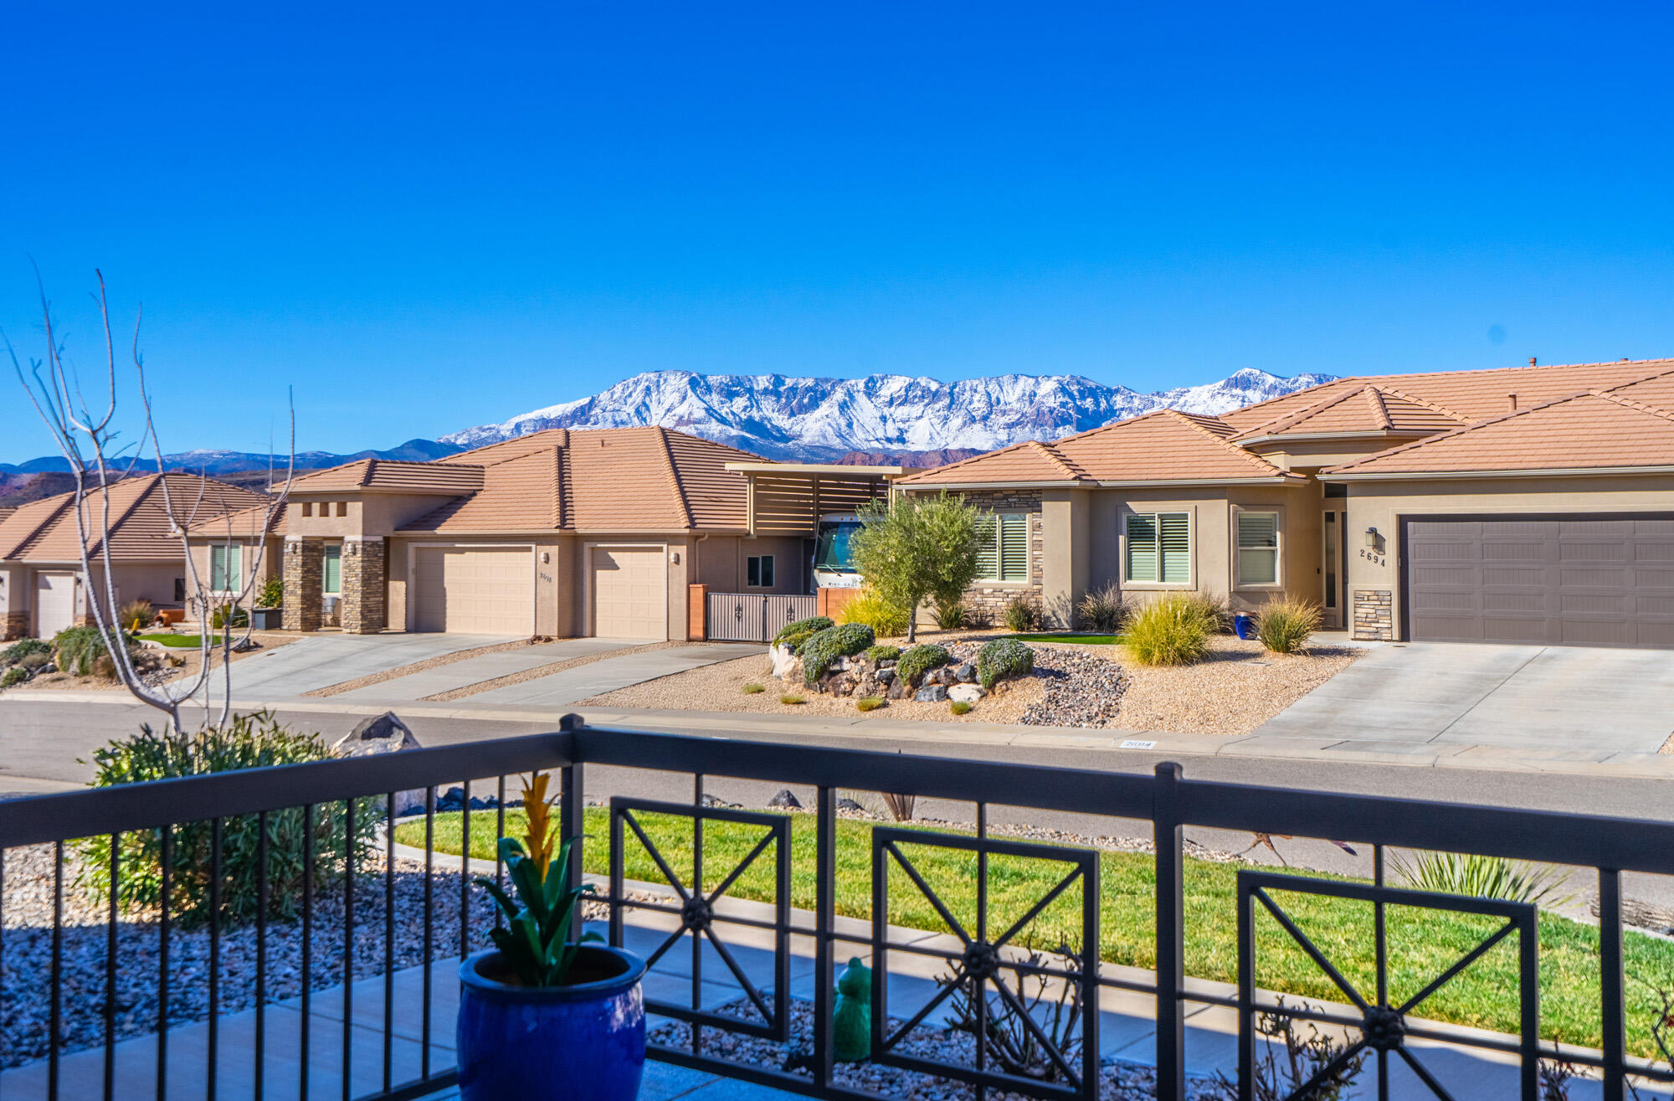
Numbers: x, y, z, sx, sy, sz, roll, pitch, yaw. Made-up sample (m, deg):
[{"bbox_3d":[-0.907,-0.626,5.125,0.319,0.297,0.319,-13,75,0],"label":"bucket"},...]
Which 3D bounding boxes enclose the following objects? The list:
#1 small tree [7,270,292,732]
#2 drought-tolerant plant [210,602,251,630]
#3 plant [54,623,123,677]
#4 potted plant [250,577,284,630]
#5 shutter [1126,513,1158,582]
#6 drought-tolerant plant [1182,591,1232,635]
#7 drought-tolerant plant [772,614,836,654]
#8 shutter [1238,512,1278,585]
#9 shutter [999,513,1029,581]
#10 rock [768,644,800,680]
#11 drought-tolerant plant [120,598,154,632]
[{"bbox_3d":[-4.012,0.100,9.500,1.650,3.500,1.600,0,0,0],"label":"small tree"},{"bbox_3d":[-18.943,2.022,50.800,1.180,0.880,1.150,0,-1,36],"label":"drought-tolerant plant"},{"bbox_3d":[-19.588,2.631,42.500,1.780,1.350,1.600,0,0,-25],"label":"plant"},{"bbox_3d":[-16.955,1.579,48.500,0.740,1.580,0.740,0,0,34],"label":"potted plant"},{"bbox_3d":[6.666,-0.057,35.600,0.770,1.480,0.080,0,-1,36],"label":"shutter"},{"bbox_3d":[7.466,1.260,33.000,1.060,0.880,1.000,0,0,13],"label":"drought-tolerant plant"},{"bbox_3d":[-0.709,1.816,35.300,1.330,0.800,1.250,0,-1,36],"label":"drought-tolerant plant"},{"bbox_3d":[8.914,-0.042,34.500,0.930,1.570,0.090,0,0,-9],"label":"shutter"},{"bbox_3d":[3.964,-0.073,36.400,0.740,1.490,0.080,0,-1,36],"label":"shutter"},{"bbox_3d":[-1.129,2.371,34.700,0.680,0.800,0.650,0,-1,36],"label":"rock"},{"bbox_3d":[-22.723,2.101,52.800,1.180,1.050,1.120,0,-1,36],"label":"drought-tolerant plant"}]

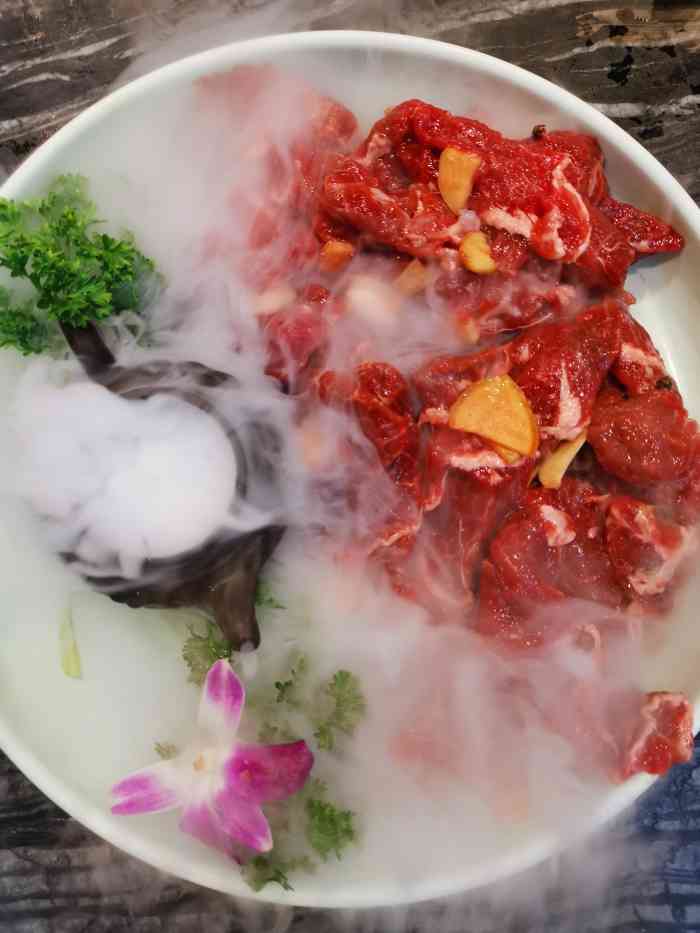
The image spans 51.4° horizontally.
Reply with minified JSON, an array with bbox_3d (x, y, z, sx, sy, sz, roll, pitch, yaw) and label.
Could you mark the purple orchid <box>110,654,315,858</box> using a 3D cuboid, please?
[{"bbox_3d":[-0.049,0.107,0.267,0.064,0.024,0.069,22,79,2],"label":"purple orchid"}]

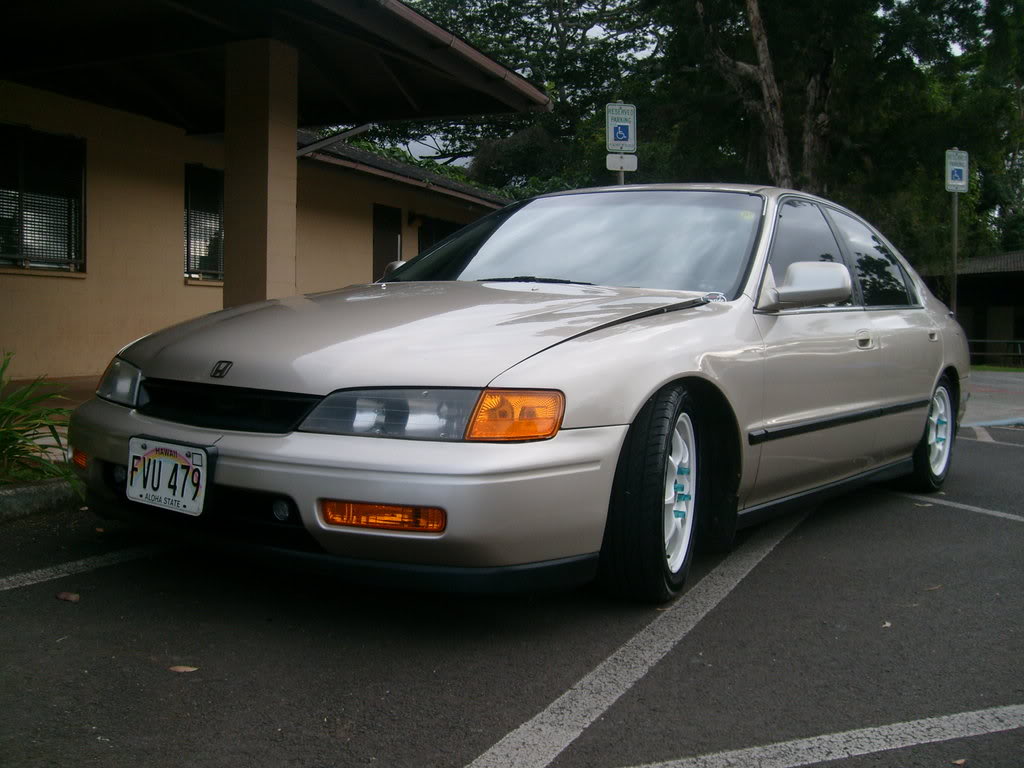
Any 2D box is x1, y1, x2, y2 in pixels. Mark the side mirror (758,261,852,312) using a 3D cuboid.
[{"bbox_3d":[0.927,-0.308,3.279,0.240,0.150,0.160,5,4,36],"label":"side mirror"}]

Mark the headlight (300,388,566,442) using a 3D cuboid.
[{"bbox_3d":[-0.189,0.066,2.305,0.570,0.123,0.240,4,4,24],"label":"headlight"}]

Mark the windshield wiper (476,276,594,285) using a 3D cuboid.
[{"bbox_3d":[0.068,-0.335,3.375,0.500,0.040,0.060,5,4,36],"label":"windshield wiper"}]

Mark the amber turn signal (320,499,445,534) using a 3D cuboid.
[{"bbox_3d":[-0.272,0.287,2.236,0.275,0.055,0.085,3,4,20],"label":"amber turn signal"}]

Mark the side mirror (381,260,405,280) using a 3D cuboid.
[{"bbox_3d":[-0.490,-0.423,4.316,0.240,0.150,0.160,5,4,36],"label":"side mirror"}]

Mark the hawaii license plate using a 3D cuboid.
[{"bbox_3d":[-0.817,0.216,2.447,0.305,0.152,0.012,5,1,36],"label":"hawaii license plate"}]

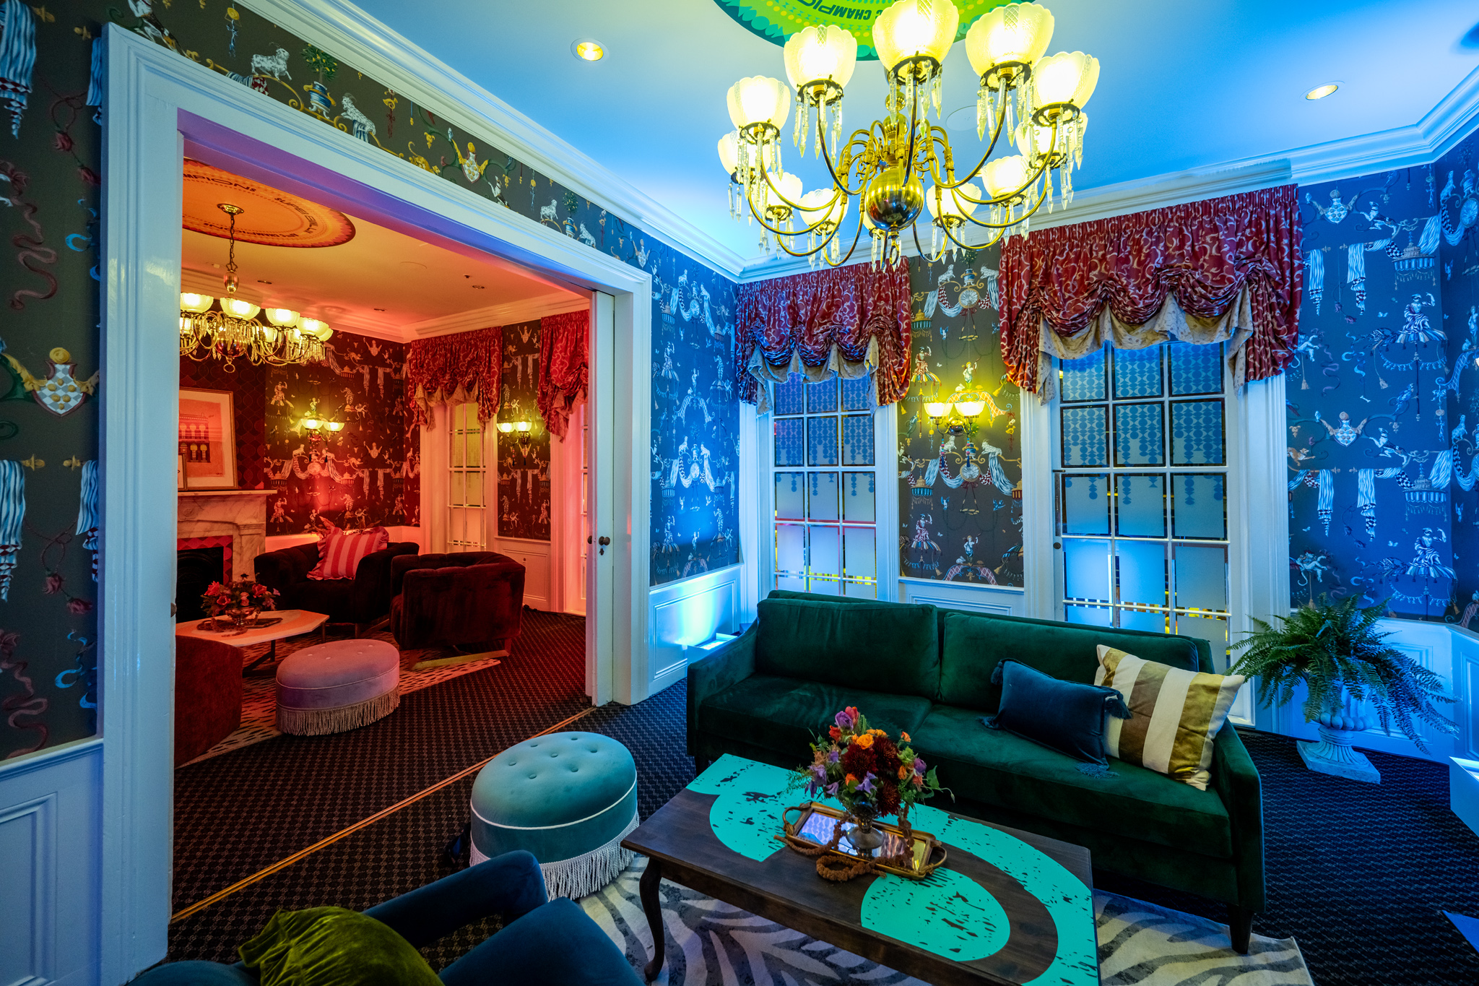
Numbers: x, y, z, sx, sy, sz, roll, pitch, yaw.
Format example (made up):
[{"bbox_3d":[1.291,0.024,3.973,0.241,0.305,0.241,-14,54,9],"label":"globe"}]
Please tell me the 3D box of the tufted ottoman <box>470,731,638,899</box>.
[{"bbox_3d":[-0.739,1.259,2.347,0.659,0.400,0.659,0,1,0],"label":"tufted ottoman"}]

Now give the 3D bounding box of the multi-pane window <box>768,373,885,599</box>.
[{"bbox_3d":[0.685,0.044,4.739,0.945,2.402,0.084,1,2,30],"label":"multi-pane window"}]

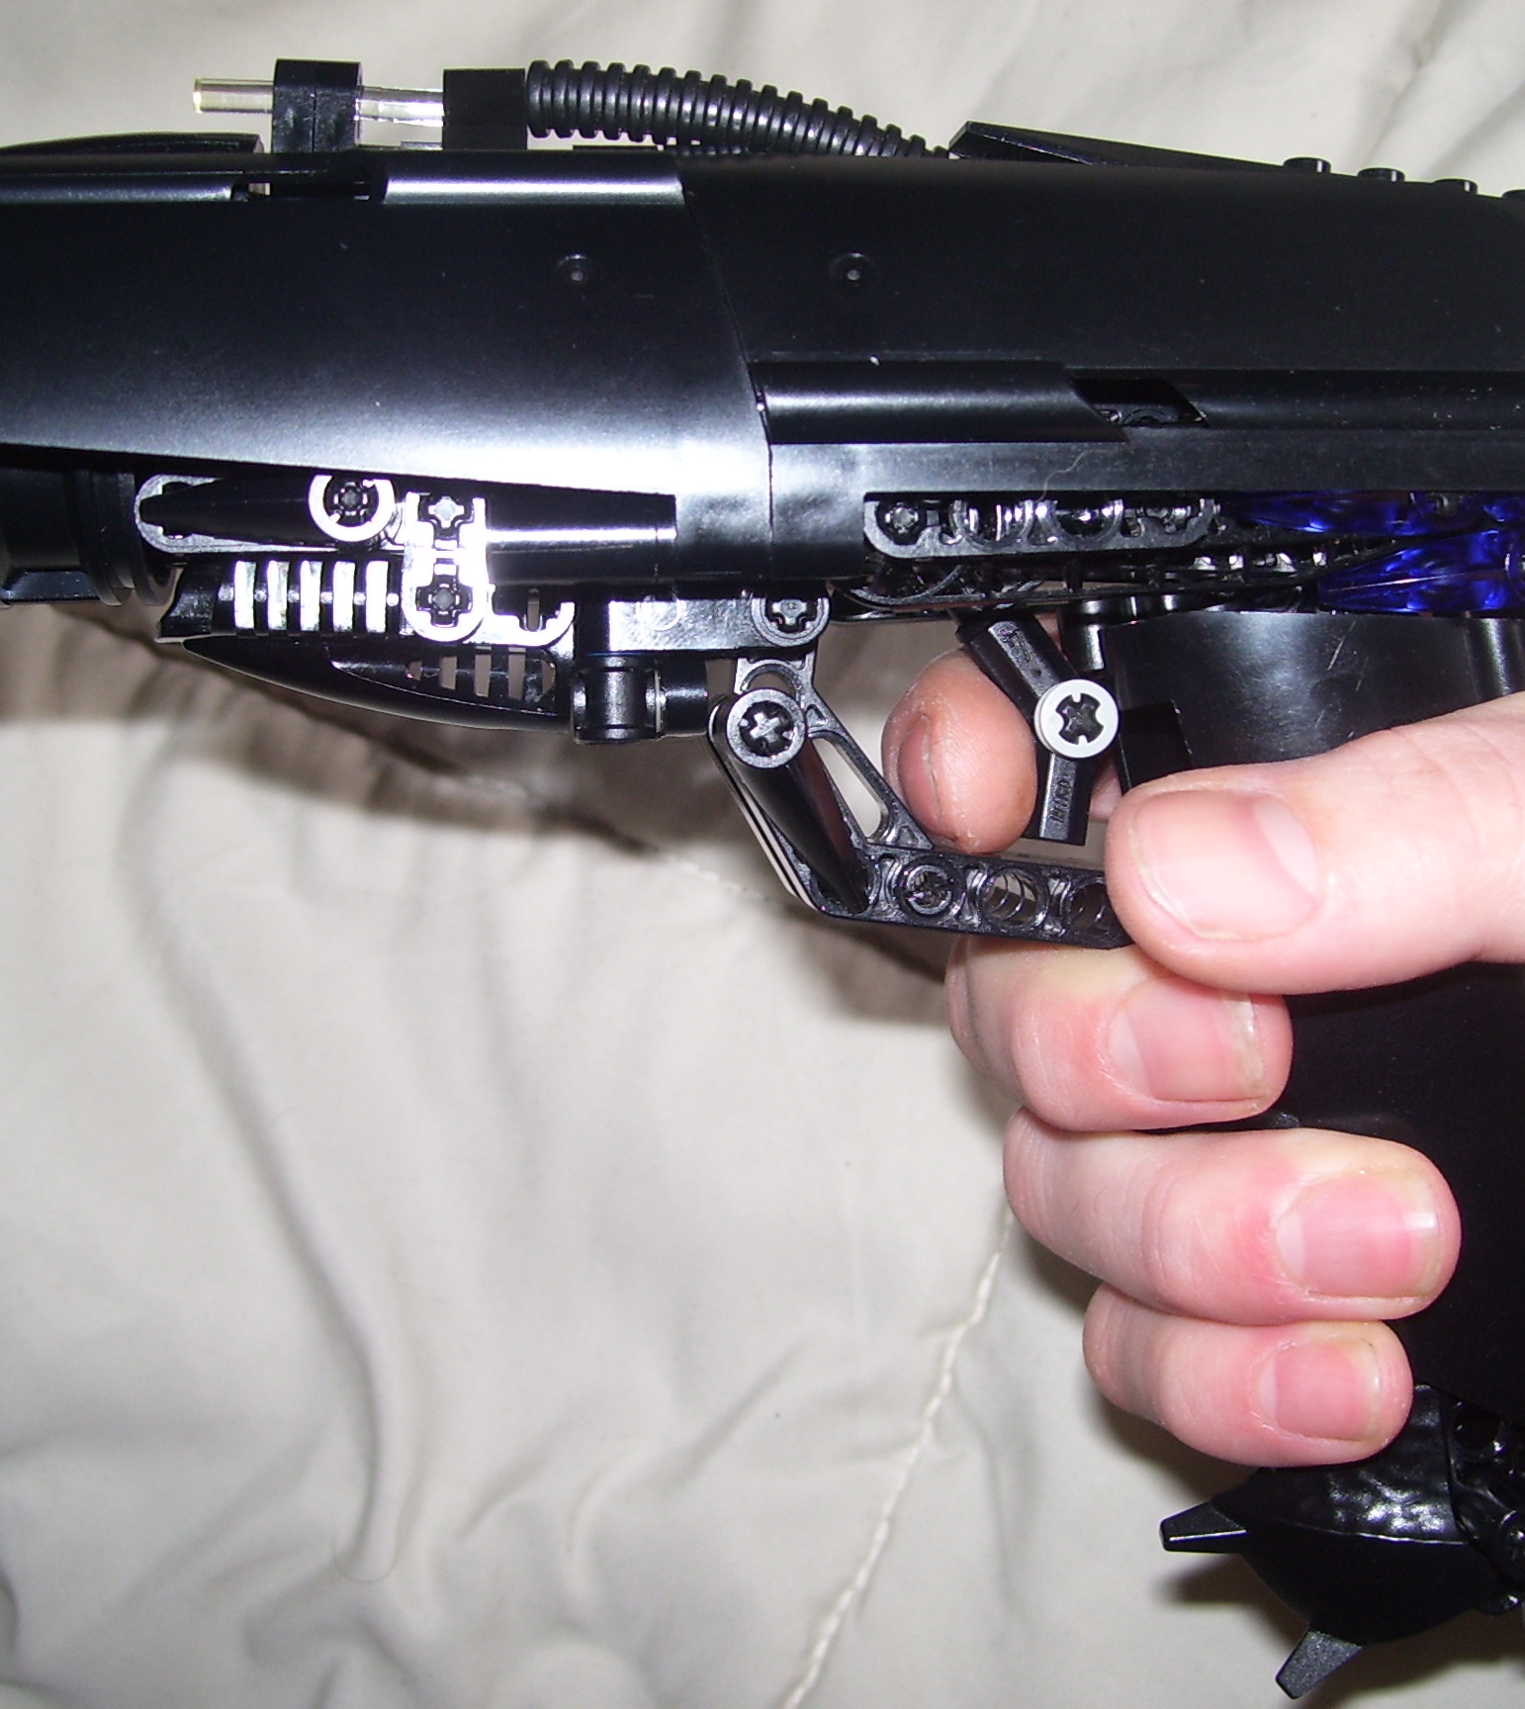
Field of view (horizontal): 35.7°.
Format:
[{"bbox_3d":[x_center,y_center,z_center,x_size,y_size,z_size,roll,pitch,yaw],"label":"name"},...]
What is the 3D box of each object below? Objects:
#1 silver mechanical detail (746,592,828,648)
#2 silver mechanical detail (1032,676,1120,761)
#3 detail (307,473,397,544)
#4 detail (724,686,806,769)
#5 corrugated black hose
[{"bbox_3d":[0.003,-0.024,0.228,0.007,0.006,0.007,0,90,0],"label":"silver mechanical detail"},{"bbox_3d":[0.030,-0.013,0.222,0.007,0.004,0.007,0,90,0],"label":"silver mechanical detail"},{"bbox_3d":[-0.036,-0.031,0.208,0.007,0.006,0.007,0,90,0],"label":"detail"},{"bbox_3d":[0.000,-0.012,0.225,0.007,0.007,0.007,0,90,0],"label":"detail"},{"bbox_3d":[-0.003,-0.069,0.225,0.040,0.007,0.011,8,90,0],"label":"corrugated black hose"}]

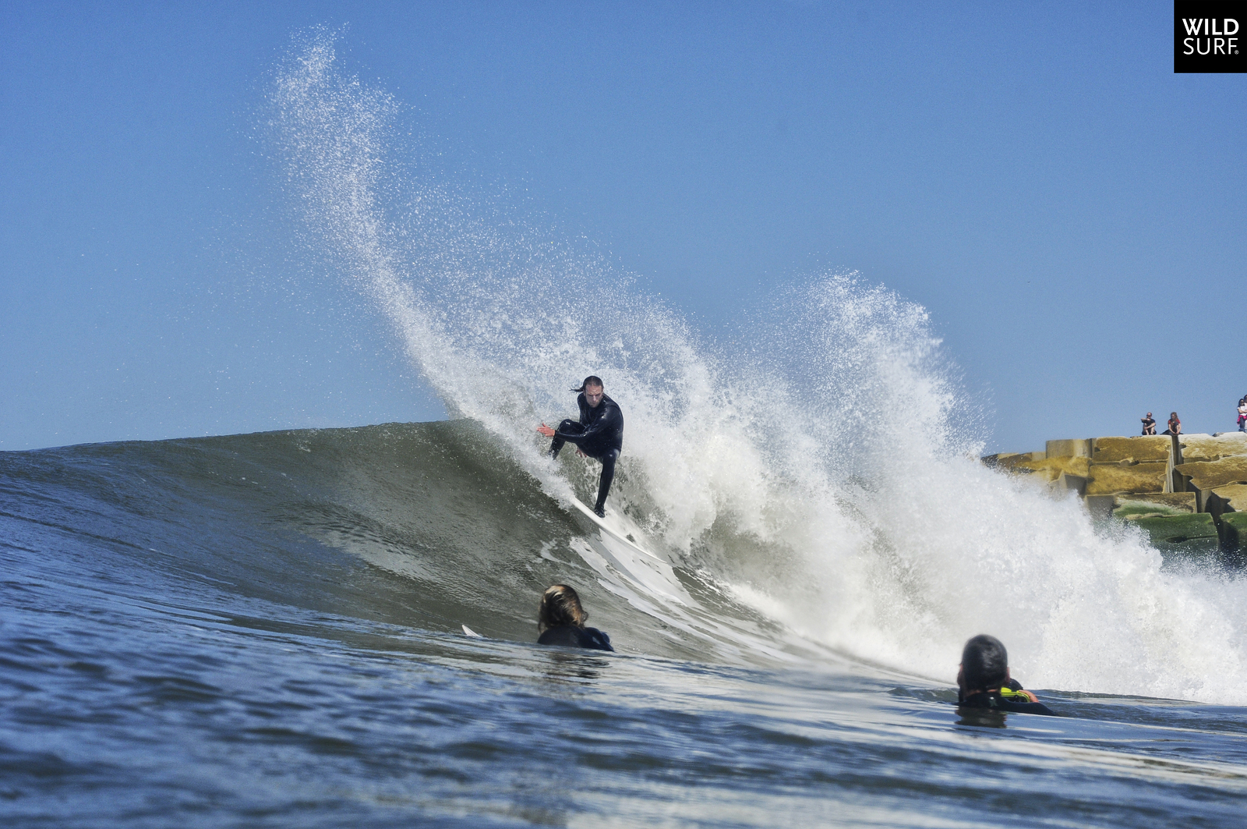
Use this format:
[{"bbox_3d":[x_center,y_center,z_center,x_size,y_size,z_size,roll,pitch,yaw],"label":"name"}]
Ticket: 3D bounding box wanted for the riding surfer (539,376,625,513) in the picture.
[{"bbox_3d":[-0.320,0.250,19.800,0.760,1.120,0.720,-1,-3,25],"label":"riding surfer"}]

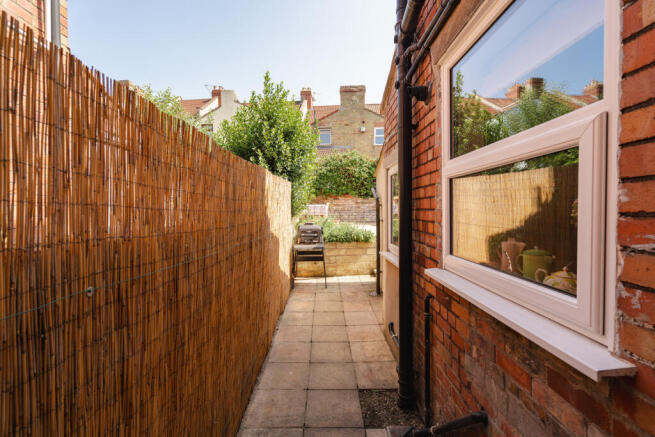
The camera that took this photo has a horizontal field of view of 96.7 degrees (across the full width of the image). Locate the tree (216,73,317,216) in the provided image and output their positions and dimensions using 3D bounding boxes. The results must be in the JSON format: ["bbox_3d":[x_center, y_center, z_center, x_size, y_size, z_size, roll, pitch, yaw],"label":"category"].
[{"bbox_3d":[-1.480,-1.500,7.300,2.500,4.100,2.400,0,2,0],"label":"tree"}]

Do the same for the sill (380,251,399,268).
[{"bbox_3d":[0.720,0.445,3.120,0.130,0.040,1.050,0,2,-1],"label":"sill"}]

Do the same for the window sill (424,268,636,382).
[{"bbox_3d":[0.765,0.385,1.360,0.165,0.035,1.250,0,2,-1],"label":"window sill"}]

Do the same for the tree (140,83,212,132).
[{"bbox_3d":[-4.500,-1.650,8.700,2.400,4.000,2.300,0,2,0],"label":"tree"}]

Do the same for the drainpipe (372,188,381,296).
[{"bbox_3d":[0.865,0.420,5.050,0.110,1.870,0.090,0,2,-1],"label":"drainpipe"}]

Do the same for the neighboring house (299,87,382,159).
[{"bbox_3d":[1.750,-4.900,23.500,6.800,8.400,7.000,0,2,0],"label":"neighboring house"}]

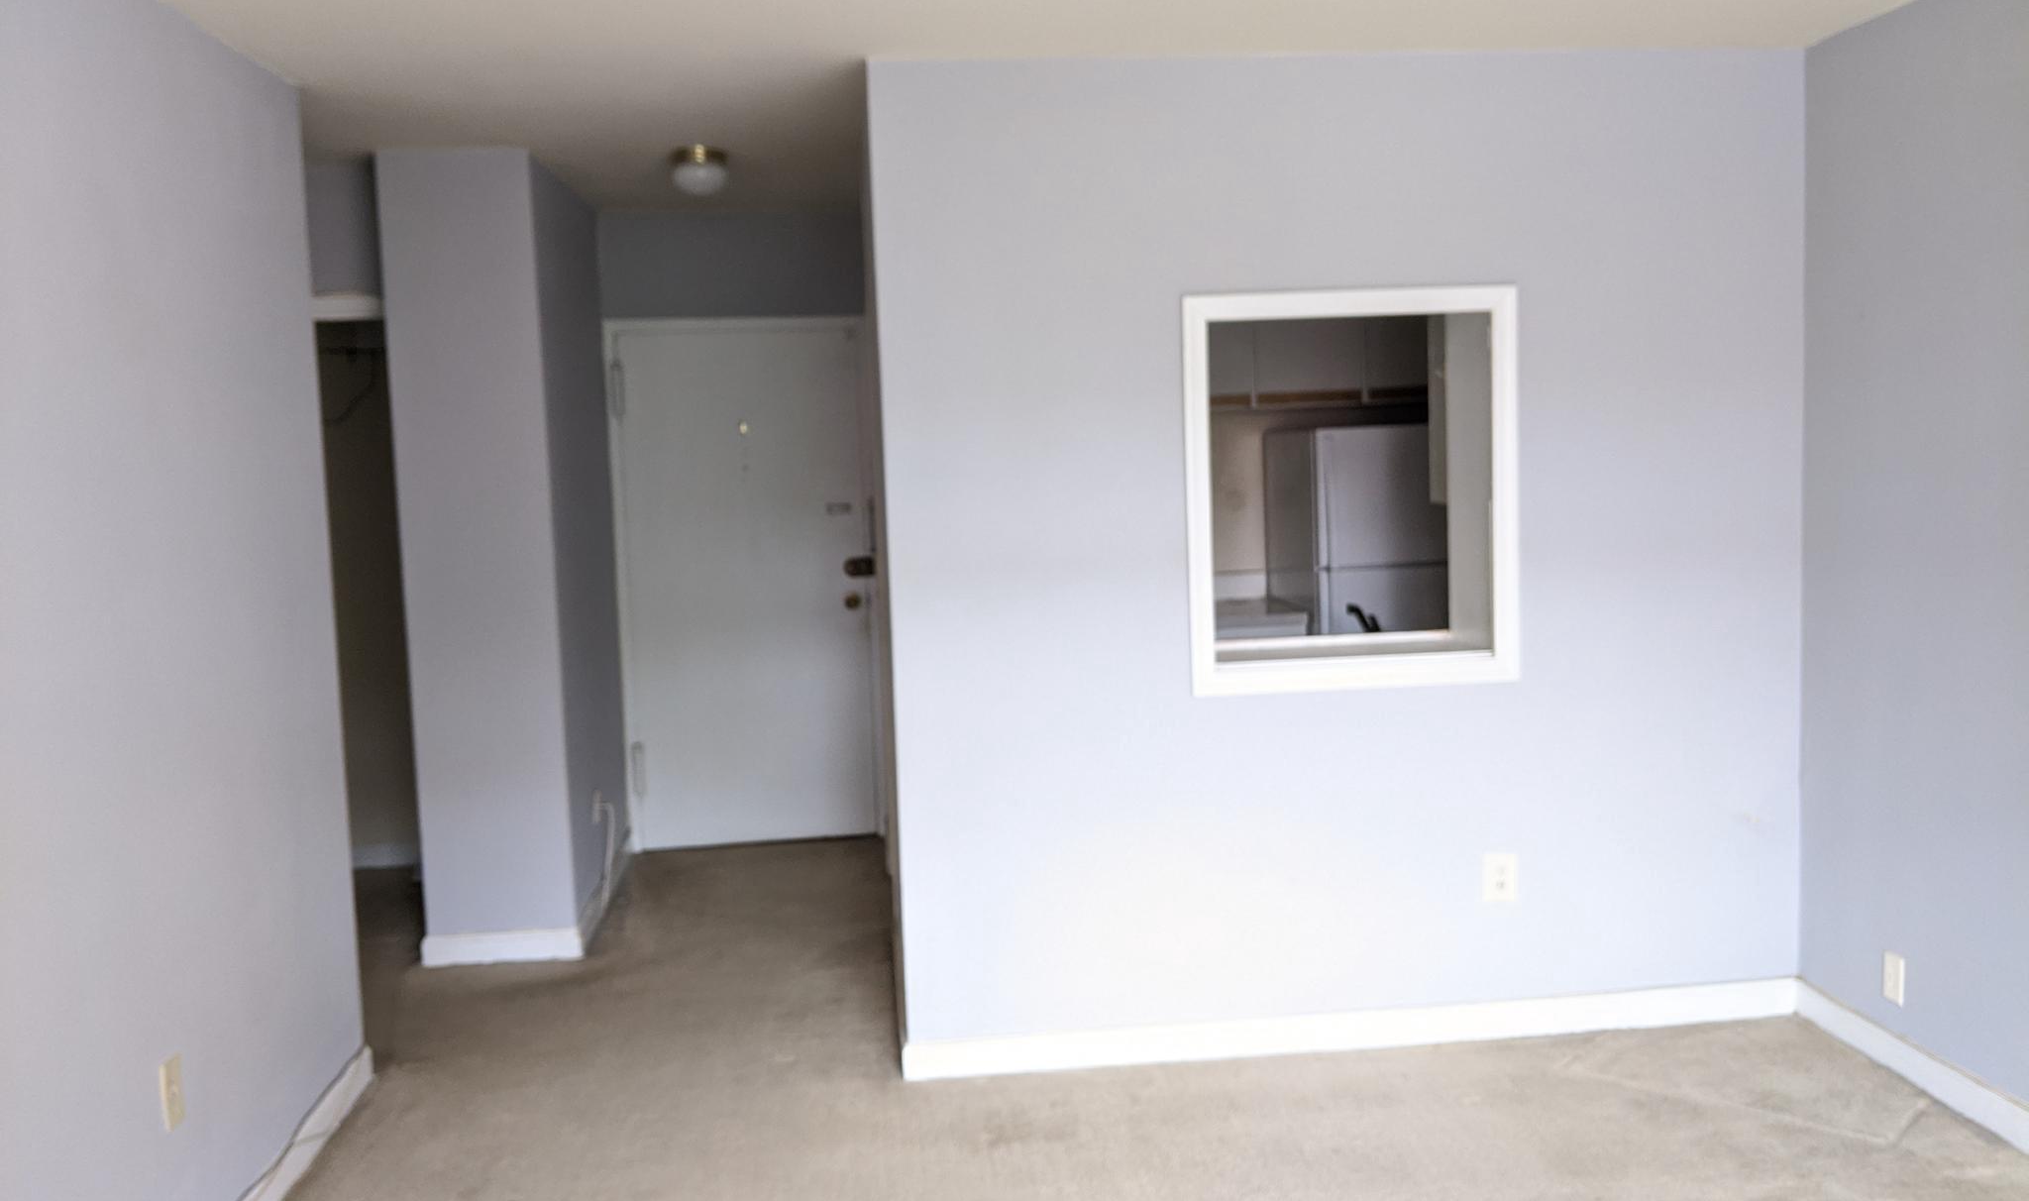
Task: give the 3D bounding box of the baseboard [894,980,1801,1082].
[{"bbox_3d":[0.889,1.084,4.028,2.344,0.102,0.018,-3,6,-6],"label":"baseboard"}]

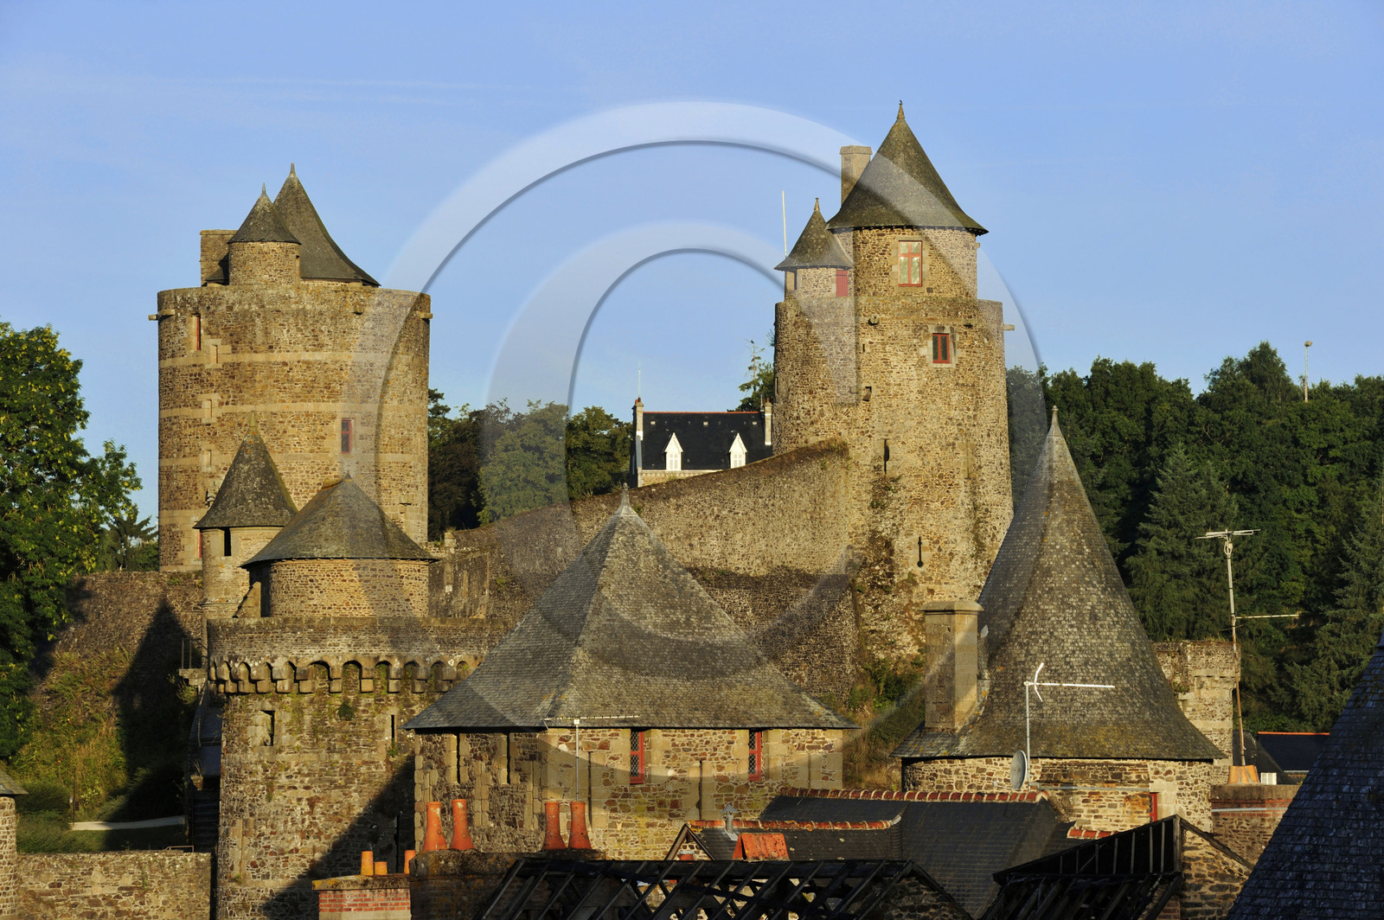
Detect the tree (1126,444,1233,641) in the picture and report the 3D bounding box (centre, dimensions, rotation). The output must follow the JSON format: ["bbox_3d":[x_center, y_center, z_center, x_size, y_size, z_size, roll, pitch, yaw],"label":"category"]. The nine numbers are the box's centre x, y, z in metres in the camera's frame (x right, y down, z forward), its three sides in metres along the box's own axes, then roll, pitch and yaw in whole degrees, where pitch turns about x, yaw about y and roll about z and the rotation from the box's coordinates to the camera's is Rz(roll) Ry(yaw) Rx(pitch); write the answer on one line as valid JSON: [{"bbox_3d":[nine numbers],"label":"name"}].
[{"bbox_3d":[22.431,5.712,300.000,5.300,12.900,5.300,0,-2,0],"label":"tree"}]

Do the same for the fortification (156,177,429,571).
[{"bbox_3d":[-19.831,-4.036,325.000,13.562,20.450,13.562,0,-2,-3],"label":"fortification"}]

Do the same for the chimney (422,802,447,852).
[{"bbox_3d":[-3.820,5.440,97.000,0.350,0.720,0.350,0,-2,0],"label":"chimney"}]

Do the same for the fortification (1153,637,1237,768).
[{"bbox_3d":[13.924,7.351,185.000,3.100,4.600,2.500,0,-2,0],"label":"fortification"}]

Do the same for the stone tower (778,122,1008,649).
[{"bbox_3d":[9.512,-3.723,308.000,11.322,26.011,11.322,0,-2,2],"label":"stone tower"}]

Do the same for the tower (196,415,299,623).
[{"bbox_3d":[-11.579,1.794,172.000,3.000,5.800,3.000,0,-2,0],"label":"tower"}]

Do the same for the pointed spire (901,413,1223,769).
[{"bbox_3d":[9.963,3.522,178.000,8.931,9.403,8.931,0,-2,3],"label":"pointed spire"}]

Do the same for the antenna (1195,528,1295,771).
[{"bbox_3d":[8.640,2.939,102.000,1.550,3.780,0.750,0,-2,0],"label":"antenna"}]

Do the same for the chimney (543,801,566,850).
[{"bbox_3d":[-2.038,5.432,97.000,0.350,0.720,0.350,0,-2,0],"label":"chimney"}]

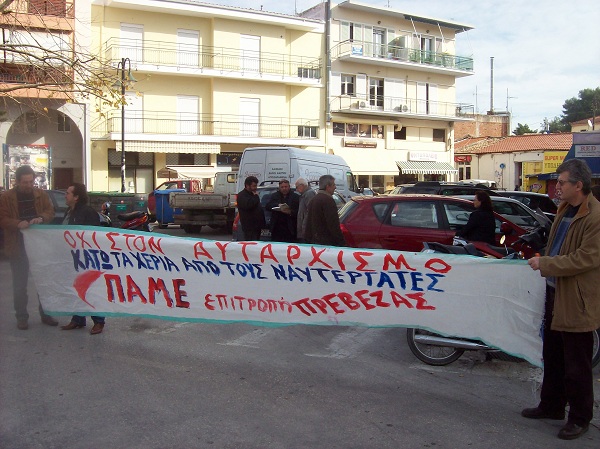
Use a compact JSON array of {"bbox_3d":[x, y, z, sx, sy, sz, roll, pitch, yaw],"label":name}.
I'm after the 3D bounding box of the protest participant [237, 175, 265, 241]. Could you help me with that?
[{"bbox_3d":[-0.703,0.159,8.882,0.360,1.680,0.520,0,4,-6],"label":"protest participant"}]

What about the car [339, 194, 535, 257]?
[{"bbox_3d":[2.500,0.240,10.040,4.250,1.460,1.780,0,4,6],"label":"car"}]

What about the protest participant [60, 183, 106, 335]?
[{"bbox_3d":[-2.333,0.346,6.760,0.400,1.600,0.500,-2,4,-28],"label":"protest participant"}]

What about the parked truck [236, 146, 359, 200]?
[{"bbox_3d":[0.260,-1.084,20.374,1.980,2.580,5.600,2,4,25],"label":"parked truck"}]

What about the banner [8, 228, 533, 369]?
[{"bbox_3d":[-0.595,0.545,5.325,4.997,0.860,0.220,2,4,28],"label":"banner"}]

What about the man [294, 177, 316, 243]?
[{"bbox_3d":[0.099,0.169,8.883,0.380,1.660,0.520,1,4,15],"label":"man"}]

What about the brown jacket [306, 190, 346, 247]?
[{"bbox_3d":[0.314,-0.042,8.166,0.380,0.820,0.520,-2,5,-30],"label":"brown jacket"}]

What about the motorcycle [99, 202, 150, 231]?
[{"bbox_3d":[-4.581,-0.023,16.036,1.880,1.070,0.680,1,4,15],"label":"motorcycle"}]

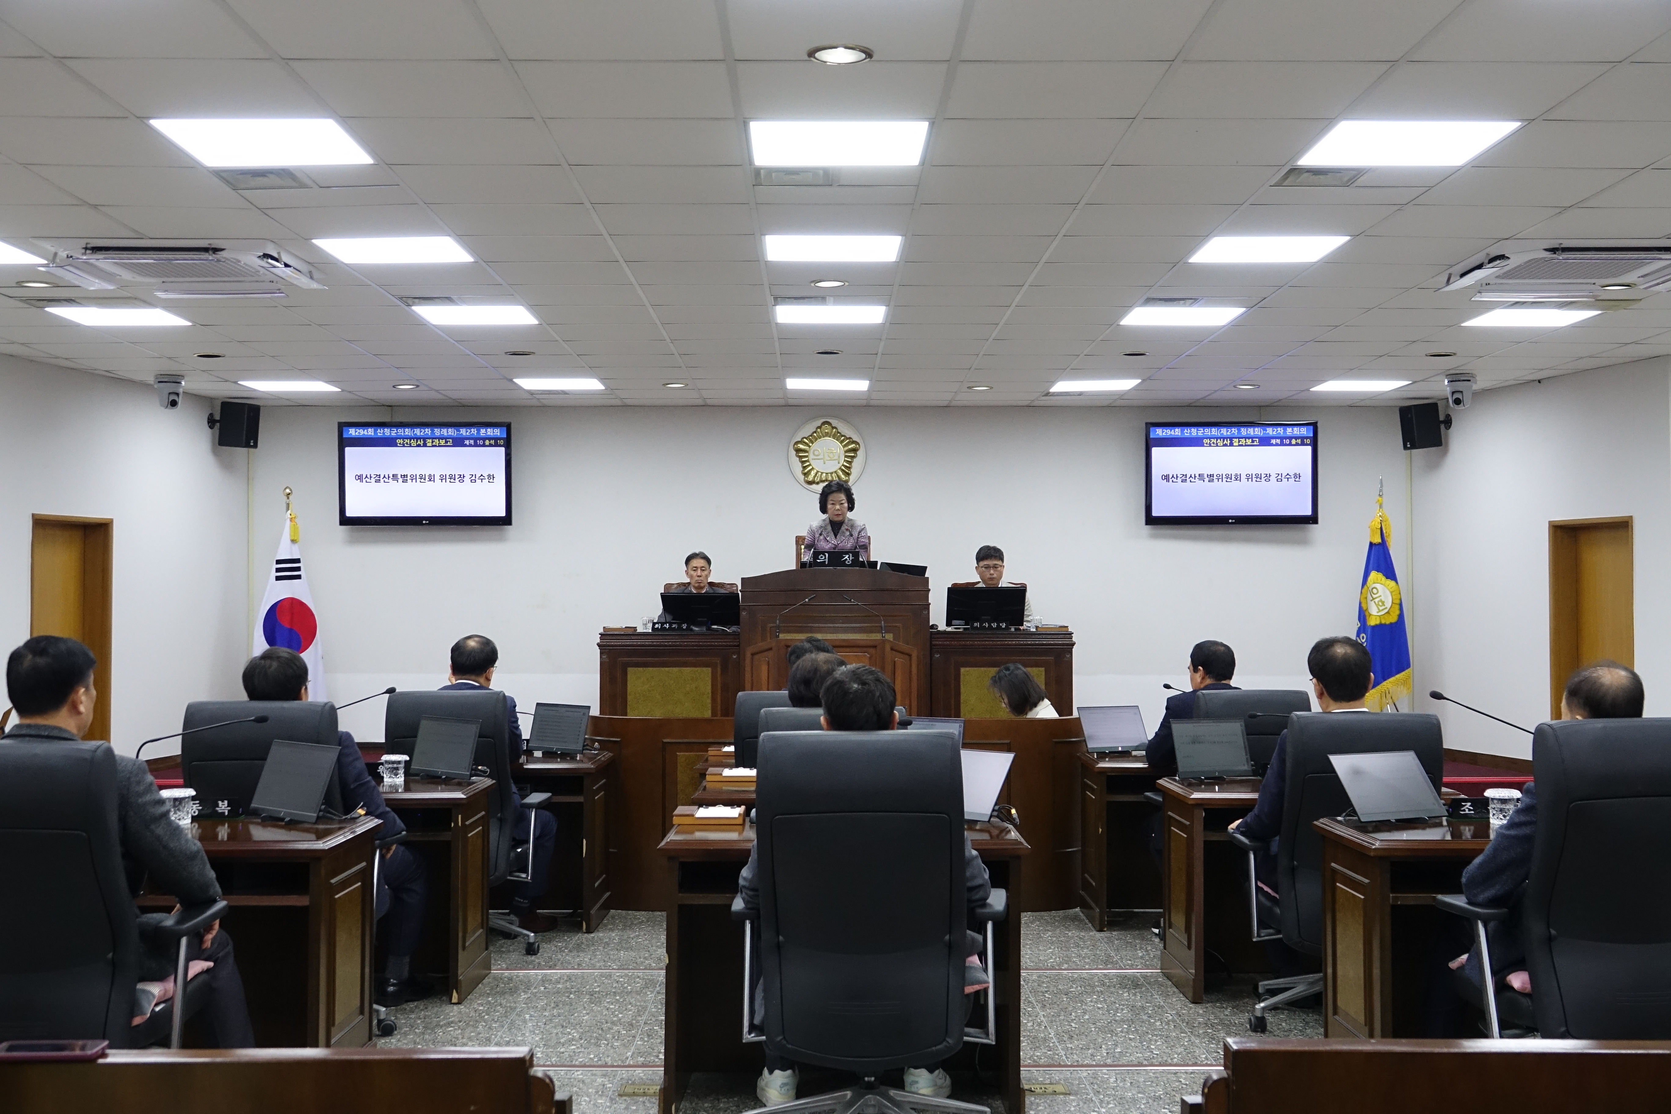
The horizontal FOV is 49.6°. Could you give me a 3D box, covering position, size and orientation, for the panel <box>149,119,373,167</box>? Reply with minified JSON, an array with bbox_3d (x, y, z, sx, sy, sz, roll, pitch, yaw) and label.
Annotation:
[{"bbox_3d":[-1.797,-1.324,5.724,0.575,0.060,0.575,0,-1,-1],"label":"panel"}]

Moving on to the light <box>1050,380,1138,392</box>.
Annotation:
[{"bbox_3d":[1.762,-1.181,12.296,0.575,0.060,0.575,0,-1,-1],"label":"light"}]

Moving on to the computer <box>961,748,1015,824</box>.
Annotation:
[{"bbox_3d":[0.406,0.719,5.699,0.050,0.229,0.380,36,-22,-32],"label":"computer"}]

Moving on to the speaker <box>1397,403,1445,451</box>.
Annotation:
[{"bbox_3d":[4.237,-0.948,13.144,0.220,0.310,0.250,-6,0,-13],"label":"speaker"}]

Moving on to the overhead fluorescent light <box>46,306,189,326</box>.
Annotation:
[{"bbox_3d":[-3.788,-1.294,9.580,0.600,0.040,0.600,0,-2,-1],"label":"overhead fluorescent light"}]

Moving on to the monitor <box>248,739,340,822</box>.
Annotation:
[{"bbox_3d":[-1.598,0.670,5.397,0.360,0.226,0.130,-1,-2,43],"label":"monitor"}]

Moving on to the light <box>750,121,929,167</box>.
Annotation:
[{"bbox_3d":[0.011,-1.332,5.788,0.575,0.040,0.575,0,-1,-1],"label":"light"}]

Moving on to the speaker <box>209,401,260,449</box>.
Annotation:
[{"bbox_3d":[-4.309,-0.954,13.087,0.220,0.320,0.215,5,0,10],"label":"speaker"}]

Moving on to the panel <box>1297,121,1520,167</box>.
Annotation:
[{"bbox_3d":[1.828,-1.335,5.774,0.580,0.060,0.580,0,-1,-1],"label":"panel"}]

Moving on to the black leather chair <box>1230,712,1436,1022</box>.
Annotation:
[{"bbox_3d":[1.722,1.051,6.077,0.690,1.090,0.680,0,-2,-3],"label":"black leather chair"}]

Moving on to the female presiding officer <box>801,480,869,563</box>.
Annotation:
[{"bbox_3d":[-0.003,0.119,12.001,0.480,1.280,0.620,0,-1,-1],"label":"female presiding officer"}]

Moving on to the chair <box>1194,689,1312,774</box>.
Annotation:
[{"bbox_3d":[1.659,1.125,7.786,0.670,1.141,0.700,0,-1,-12],"label":"chair"}]

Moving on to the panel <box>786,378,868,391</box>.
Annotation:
[{"bbox_3d":[-0.058,-1.206,12.406,0.580,0.060,0.580,0,-1,-1],"label":"panel"}]

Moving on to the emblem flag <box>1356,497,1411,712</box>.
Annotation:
[{"bbox_3d":[3.999,0.348,13.233,0.400,1.570,0.300,0,-1,-1],"label":"emblem flag"}]

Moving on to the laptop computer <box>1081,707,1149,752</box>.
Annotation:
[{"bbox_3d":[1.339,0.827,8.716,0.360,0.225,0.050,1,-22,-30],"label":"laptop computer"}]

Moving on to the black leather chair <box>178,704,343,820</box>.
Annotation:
[{"bbox_3d":[-1.838,1.032,6.006,0.690,1.108,0.680,0,-2,2],"label":"black leather chair"}]

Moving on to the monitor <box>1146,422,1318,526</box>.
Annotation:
[{"bbox_3d":[2.973,-0.622,13.595,1.290,0.775,0.090,0,-1,-1],"label":"monitor"}]

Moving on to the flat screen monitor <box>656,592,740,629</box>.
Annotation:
[{"bbox_3d":[-0.853,0.350,11.538,0.520,0.280,0.200,0,-1,11],"label":"flat screen monitor"}]

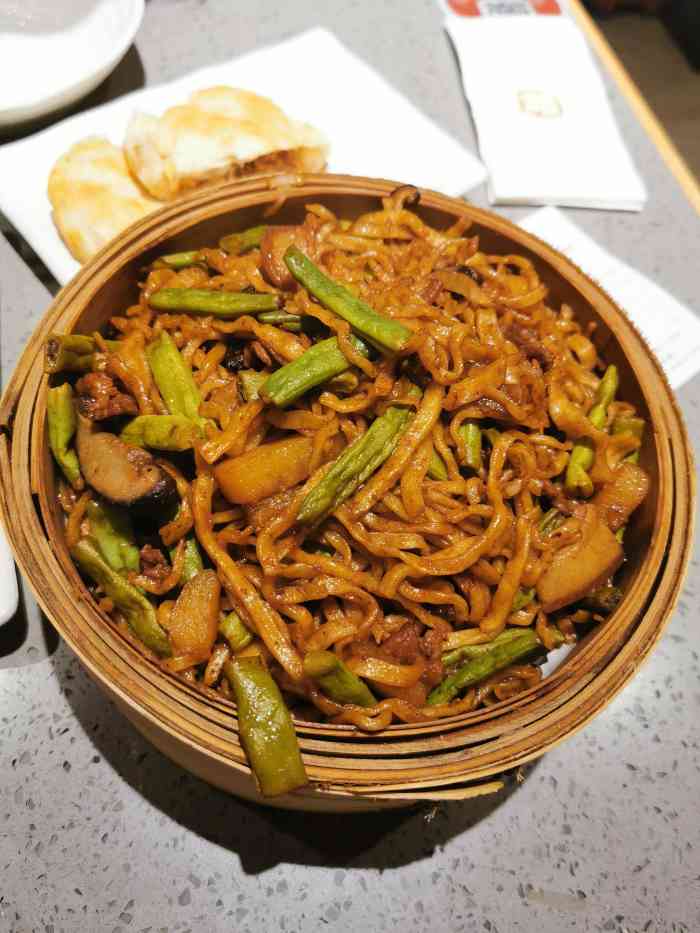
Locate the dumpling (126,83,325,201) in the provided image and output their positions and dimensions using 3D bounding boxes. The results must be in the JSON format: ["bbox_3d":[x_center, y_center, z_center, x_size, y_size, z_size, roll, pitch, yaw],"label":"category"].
[{"bbox_3d":[-0.068,-0.178,0.397,0.105,0.028,0.062,-18,66,-16],"label":"dumpling"}]

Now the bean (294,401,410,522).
[{"bbox_3d":[0.002,-0.002,0.249,0.012,0.008,0.054,38,68,12],"label":"bean"}]

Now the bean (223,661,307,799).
[{"bbox_3d":[-0.024,0.071,0.202,0.013,0.007,0.037,-14,52,-15],"label":"bean"}]

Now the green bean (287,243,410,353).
[{"bbox_3d":[-0.002,-0.066,0.279,0.010,0.008,0.062,-37,67,-24],"label":"green bean"}]

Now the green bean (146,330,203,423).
[{"bbox_3d":[-0.063,-0.032,0.266,0.011,0.007,0.044,-22,62,-18],"label":"green bean"}]

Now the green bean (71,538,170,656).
[{"bbox_3d":[-0.071,0.040,0.227,0.009,0.007,0.045,-37,70,-23],"label":"green bean"}]

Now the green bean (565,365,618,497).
[{"bbox_3d":[0.096,-0.015,0.284,0.009,0.007,0.063,22,63,4],"label":"green bean"}]

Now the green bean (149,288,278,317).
[{"bbox_3d":[-0.053,-0.064,0.282,0.049,0.007,0.009,0,62,-1],"label":"green bean"}]

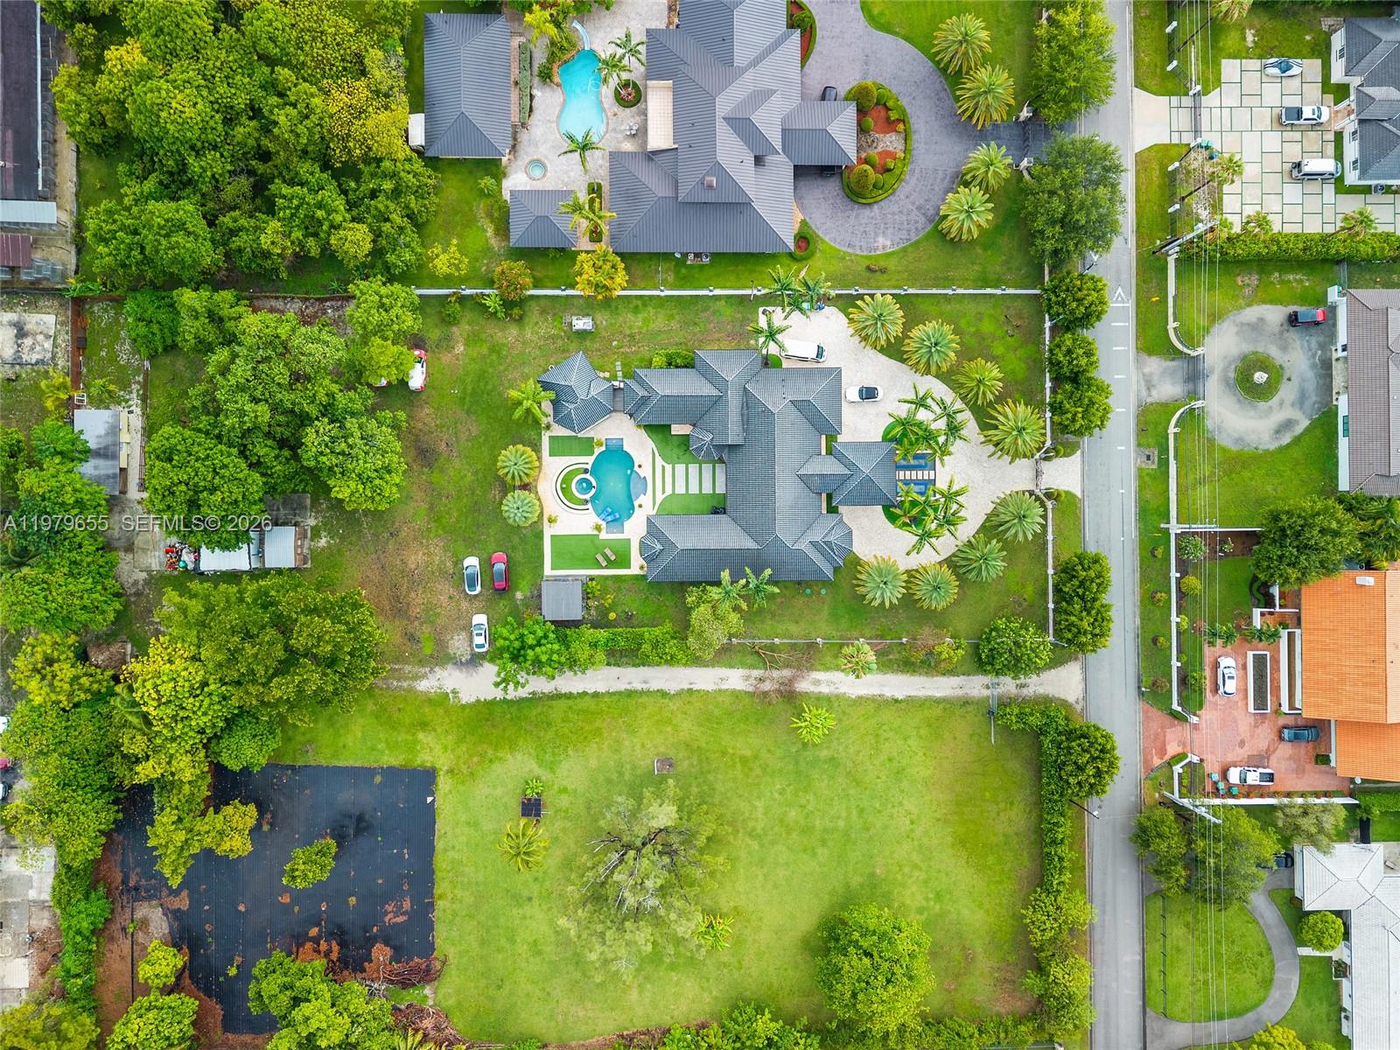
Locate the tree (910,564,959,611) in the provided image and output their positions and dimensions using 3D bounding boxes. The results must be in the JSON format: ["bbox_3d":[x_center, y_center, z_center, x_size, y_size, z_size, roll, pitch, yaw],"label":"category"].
[{"bbox_3d":[28.423,7.553,118.000,5.830,6.000,5.698,0,90,0],"label":"tree"}]

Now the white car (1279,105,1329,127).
[{"bbox_3d":[74.878,-50.659,119.838,5.950,1.900,2.020,0,90,-2],"label":"white car"}]

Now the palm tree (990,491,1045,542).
[{"bbox_3d":[37.530,-1.030,116.090,6.370,6.500,6.180,0,90,-2],"label":"palm tree"}]

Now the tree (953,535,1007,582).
[{"bbox_3d":[33.020,3.950,115.910,6.170,6.500,5.840,0,90,-2],"label":"tree"}]

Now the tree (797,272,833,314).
[{"bbox_3d":[13.665,-27.590,117.350,4.295,7.300,5.075,0,90,0],"label":"tree"}]

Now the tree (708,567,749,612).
[{"bbox_3d":[3.180,7.620,114.140,4.910,8.000,5.100,0,90,-2],"label":"tree"}]

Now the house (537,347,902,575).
[{"bbox_3d":[2.331,-6.788,114.562,41.927,7.200,27.559,0,90,-2],"label":"house"}]

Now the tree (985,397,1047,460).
[{"bbox_3d":[38.131,-11.565,117.600,7.401,6.800,7.401,0,90,0],"label":"tree"}]

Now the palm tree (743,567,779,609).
[{"bbox_3d":[7.060,7.240,114.270,4.380,8.000,4.760,0,90,-2],"label":"palm tree"}]

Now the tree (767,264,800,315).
[{"bbox_3d":[9.610,-27.120,114.030,4.050,9.000,5.820,0,90,-2],"label":"tree"}]

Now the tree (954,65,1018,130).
[{"bbox_3d":[33.807,-50.673,115.729,7.140,7.200,7.601,0,90,-2],"label":"tree"}]

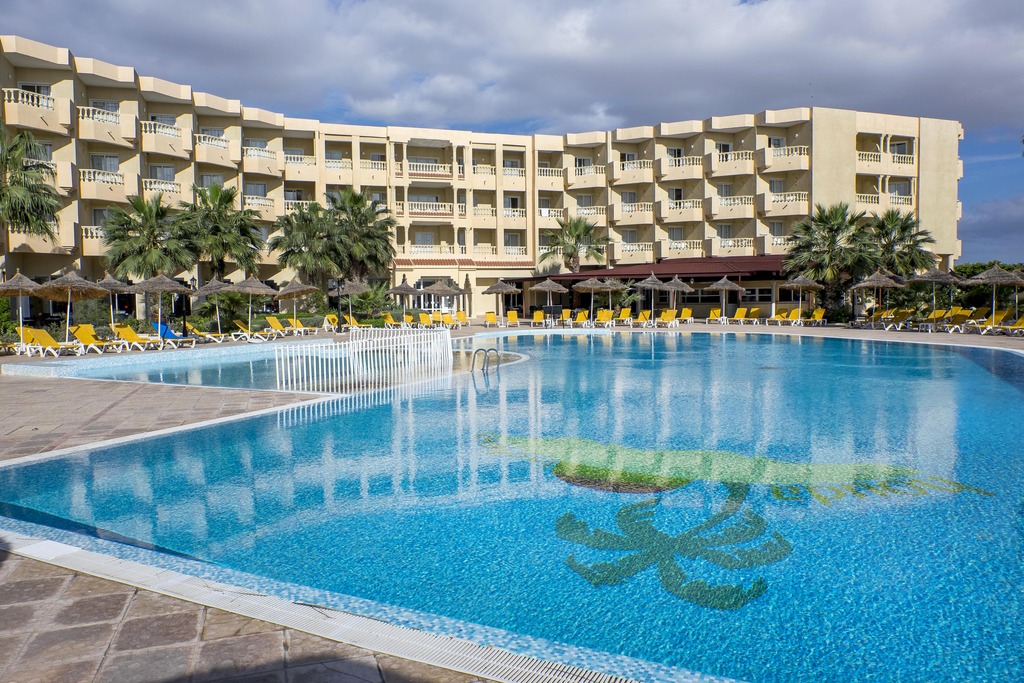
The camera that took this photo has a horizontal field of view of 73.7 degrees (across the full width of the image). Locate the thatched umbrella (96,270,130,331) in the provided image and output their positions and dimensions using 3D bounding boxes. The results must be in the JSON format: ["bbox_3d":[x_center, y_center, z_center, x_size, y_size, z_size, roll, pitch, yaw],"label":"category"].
[{"bbox_3d":[-16.317,-1.448,27.711,2.050,2.820,2.050,-1,4,0],"label":"thatched umbrella"}]

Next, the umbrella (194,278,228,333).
[{"bbox_3d":[-13.042,-1.477,30.155,2.200,2.777,2.200,-1,3,0],"label":"umbrella"}]

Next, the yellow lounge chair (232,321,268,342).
[{"bbox_3d":[-10.857,-0.467,28.765,1.780,0.870,0.690,0,4,16],"label":"yellow lounge chair"}]

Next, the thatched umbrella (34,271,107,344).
[{"bbox_3d":[-15.678,-1.151,24.216,2.500,2.650,2.500,-1,4,0],"label":"thatched umbrella"}]

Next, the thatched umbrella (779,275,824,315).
[{"bbox_3d":[14.698,-2.060,34.720,2.200,2.530,2.200,-1,4,0],"label":"thatched umbrella"}]

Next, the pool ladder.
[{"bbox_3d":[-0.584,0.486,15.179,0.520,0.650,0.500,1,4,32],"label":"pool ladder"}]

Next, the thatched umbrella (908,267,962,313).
[{"bbox_3d":[16.906,-1.642,27.318,2.130,2.590,2.130,-1,4,0],"label":"thatched umbrella"}]

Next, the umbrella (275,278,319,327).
[{"bbox_3d":[-10.318,-1.649,32.752,2.150,2.737,2.150,-1,3,0],"label":"umbrella"}]

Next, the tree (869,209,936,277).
[{"bbox_3d":[23.439,-4.660,41.314,4.400,6.831,4.400,-1,3,0],"label":"tree"}]

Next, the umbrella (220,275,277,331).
[{"bbox_3d":[-10.427,-1.359,27.118,2.130,2.590,2.130,-1,4,0],"label":"umbrella"}]

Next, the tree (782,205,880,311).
[{"bbox_3d":[17.398,-4.273,37.293,5.100,6.570,5.100,-1,4,0],"label":"tree"}]

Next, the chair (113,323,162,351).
[{"bbox_3d":[-12.873,-0.136,23.444,1.830,0.900,0.690,1,4,25],"label":"chair"}]

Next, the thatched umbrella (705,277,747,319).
[{"bbox_3d":[11.529,-2.206,36.918,2.150,2.610,2.150,-1,4,0],"label":"thatched umbrella"}]

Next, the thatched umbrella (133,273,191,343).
[{"bbox_3d":[-13.085,-1.158,25.566,2.300,2.691,2.300,-1,3,0],"label":"thatched umbrella"}]

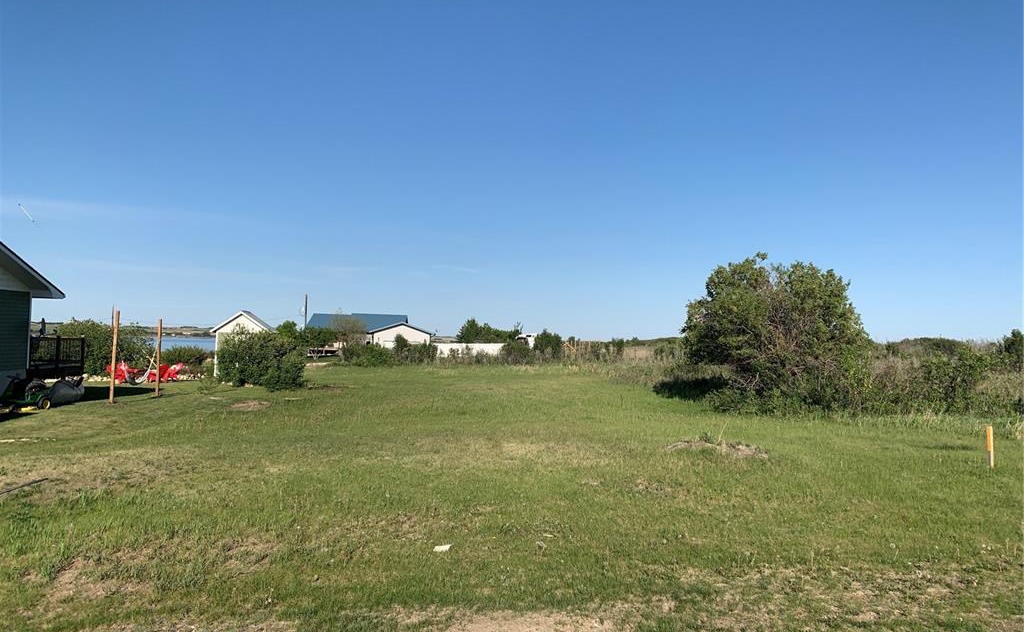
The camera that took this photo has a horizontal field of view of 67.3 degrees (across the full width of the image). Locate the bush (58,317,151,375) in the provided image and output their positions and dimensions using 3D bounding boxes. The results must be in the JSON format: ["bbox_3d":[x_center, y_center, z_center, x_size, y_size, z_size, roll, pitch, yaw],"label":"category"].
[{"bbox_3d":[-18.369,1.413,34.500,3.900,2.450,2.800,2,-2,-17],"label":"bush"}]

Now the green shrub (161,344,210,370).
[{"bbox_3d":[-16.132,2.125,38.000,2.470,1.433,2.100,0,-1,0],"label":"green shrub"}]

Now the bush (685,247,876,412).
[{"bbox_3d":[6.534,0.408,19.000,4.400,3.800,4.000,0,-2,17],"label":"bush"}]

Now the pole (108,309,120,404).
[{"bbox_3d":[-9.962,1.041,19.300,0.100,2.350,0.100,3,-2,-17],"label":"pole"}]

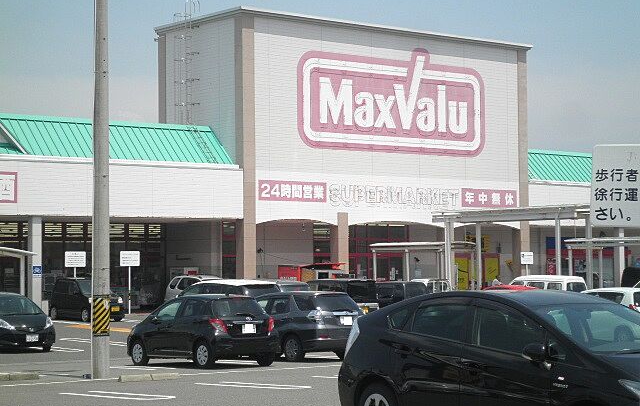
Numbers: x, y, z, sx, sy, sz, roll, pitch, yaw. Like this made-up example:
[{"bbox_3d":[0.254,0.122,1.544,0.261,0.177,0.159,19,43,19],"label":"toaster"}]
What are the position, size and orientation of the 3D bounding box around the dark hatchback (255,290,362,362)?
[{"bbox_3d":[-0.744,2.921,31.876,1.695,1.540,4.410,1,-3,-39],"label":"dark hatchback"}]

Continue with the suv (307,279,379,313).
[{"bbox_3d":[0.350,3.433,46.000,1.475,1.650,3.395,1,-3,-39],"label":"suv"}]

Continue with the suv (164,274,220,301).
[{"bbox_3d":[-4.650,3.766,54.500,1.560,1.670,3.650,1,-3,-39],"label":"suv"}]

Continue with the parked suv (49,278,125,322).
[{"bbox_3d":[-8.728,3.641,50.982,1.475,1.640,3.395,1,-3,-40],"label":"parked suv"}]

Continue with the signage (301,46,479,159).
[{"bbox_3d":[3.926,-5.189,67.572,12.704,5.391,0.200,1,-3,-39],"label":"signage"}]

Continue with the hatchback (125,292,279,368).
[{"bbox_3d":[-2.573,2.701,28.675,1.695,1.500,3.885,1,-3,-39],"label":"hatchback"}]

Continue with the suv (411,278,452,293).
[{"bbox_3d":[4.800,3.805,51.350,1.475,1.770,3.395,1,-3,-39],"label":"suv"}]

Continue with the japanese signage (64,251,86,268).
[{"bbox_3d":[-9.527,2.215,52.782,0.933,0.637,0.050,1,-3,-39],"label":"japanese signage"}]

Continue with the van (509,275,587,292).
[{"bbox_3d":[8.540,3.710,51.600,1.480,1.880,3.400,2,-4,-38],"label":"van"}]

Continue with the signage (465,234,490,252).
[{"bbox_3d":[8.530,2.168,72.352,1.891,0.906,0.100,1,-3,-39],"label":"signage"}]

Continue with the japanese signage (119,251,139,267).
[{"bbox_3d":[-7.648,2.269,54.582,0.946,0.622,0.050,1,-3,-39],"label":"japanese signage"}]

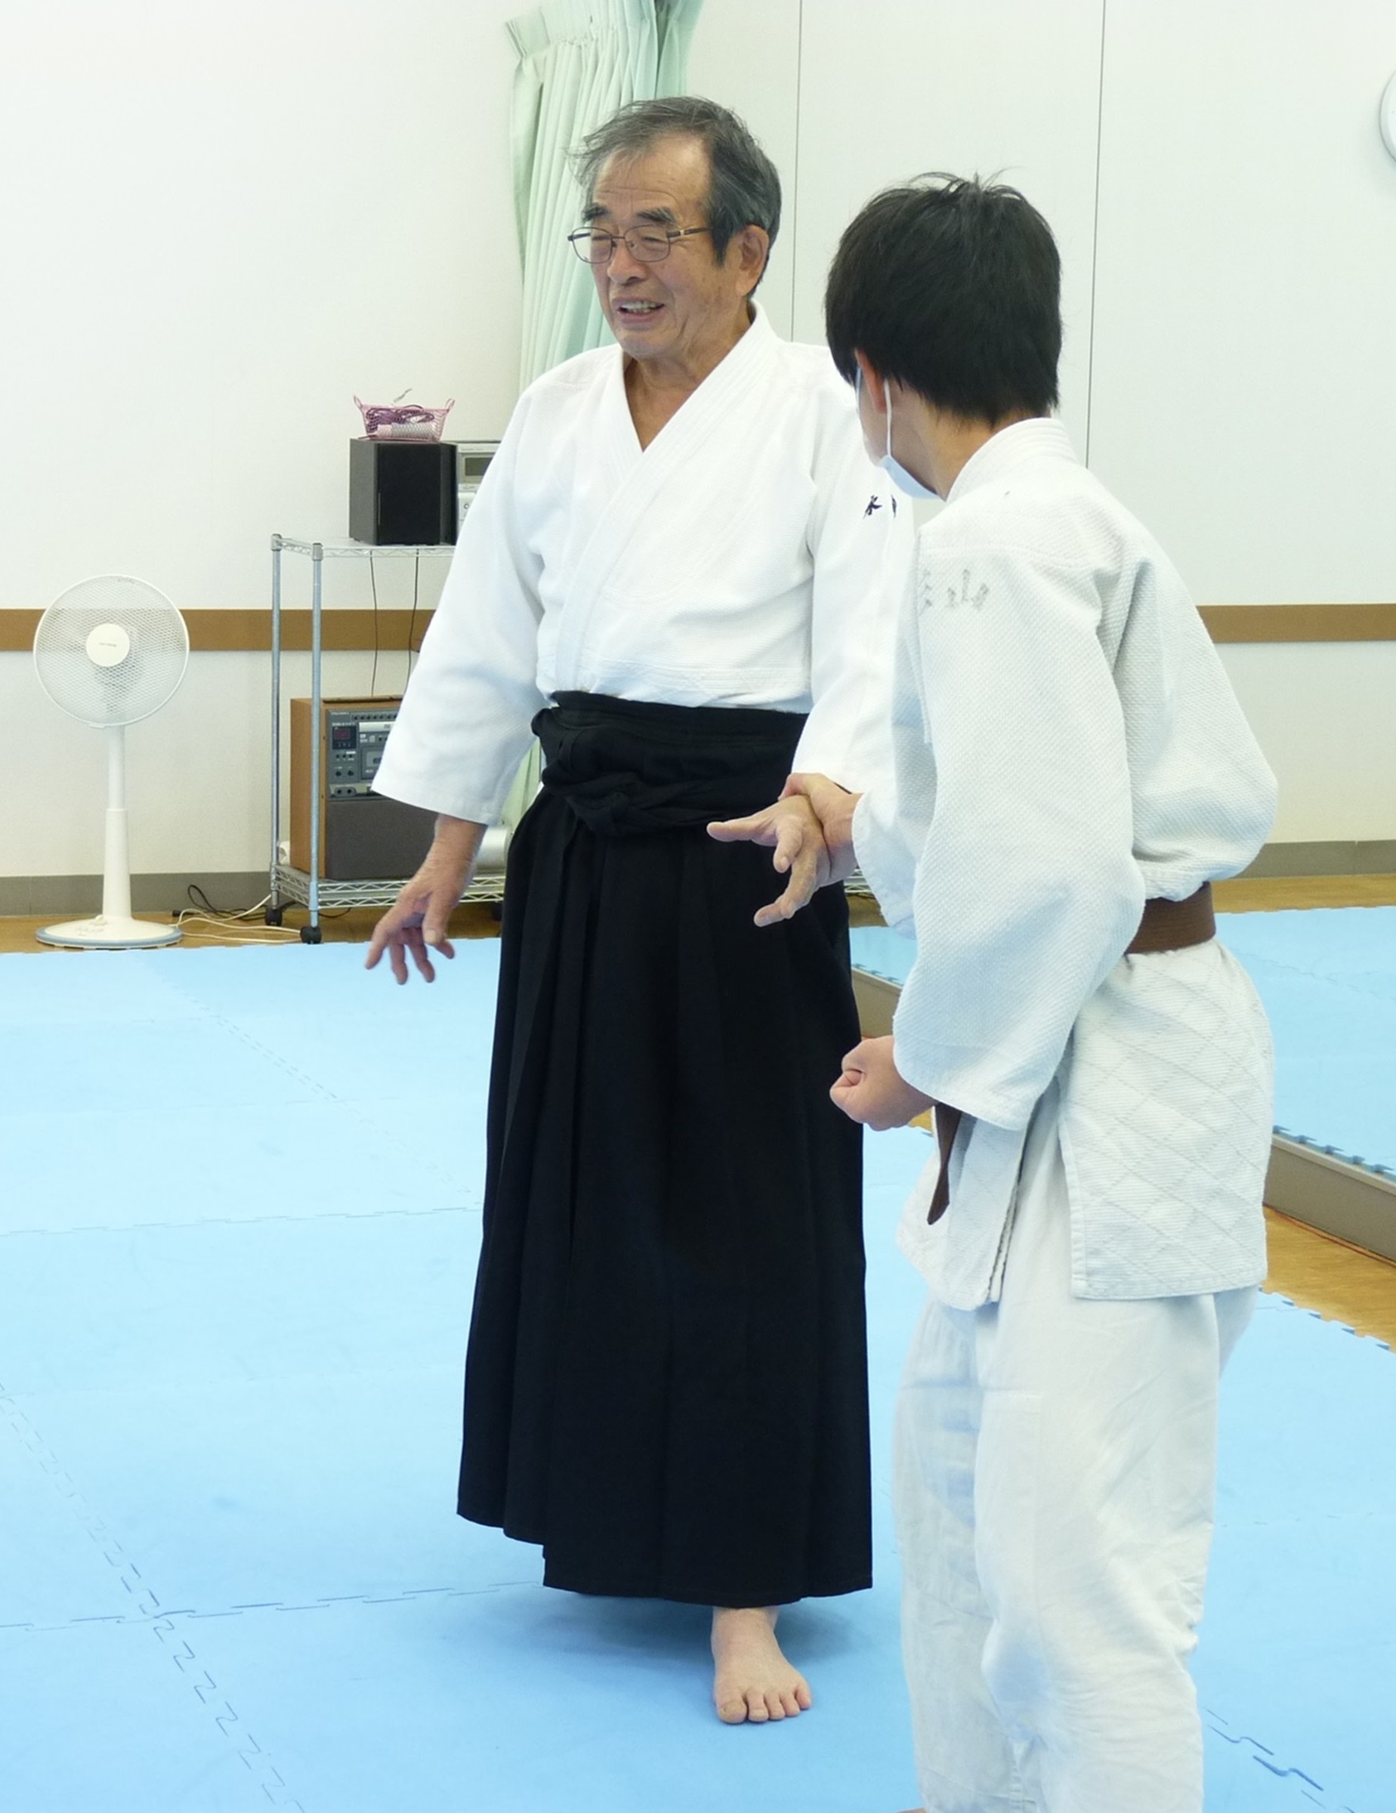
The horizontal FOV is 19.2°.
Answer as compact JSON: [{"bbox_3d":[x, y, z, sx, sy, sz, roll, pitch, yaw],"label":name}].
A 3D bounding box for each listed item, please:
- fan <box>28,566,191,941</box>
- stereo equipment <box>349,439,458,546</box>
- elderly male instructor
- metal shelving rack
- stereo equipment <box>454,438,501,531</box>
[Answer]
[{"bbox_3d":[-1.422,-0.362,9.991,0.375,0.885,0.365,2,8,7],"label":"fan"},{"bbox_3d":[-0.727,-1.015,10.127,0.180,0.245,0.205,-2,9,-20],"label":"stereo equipment"},{"bbox_3d":[-0.055,-0.005,4.576,0.580,1.740,0.500,5,9,22],"label":"elderly male instructor"},{"bbox_3d":[-0.713,-0.420,10.202,0.610,0.975,0.345,-2,9,-20],"label":"metal shelving rack"},{"bbox_3d":[-0.541,-1.018,10.194,0.210,0.240,0.250,-2,9,-20],"label":"stereo equipment"}]

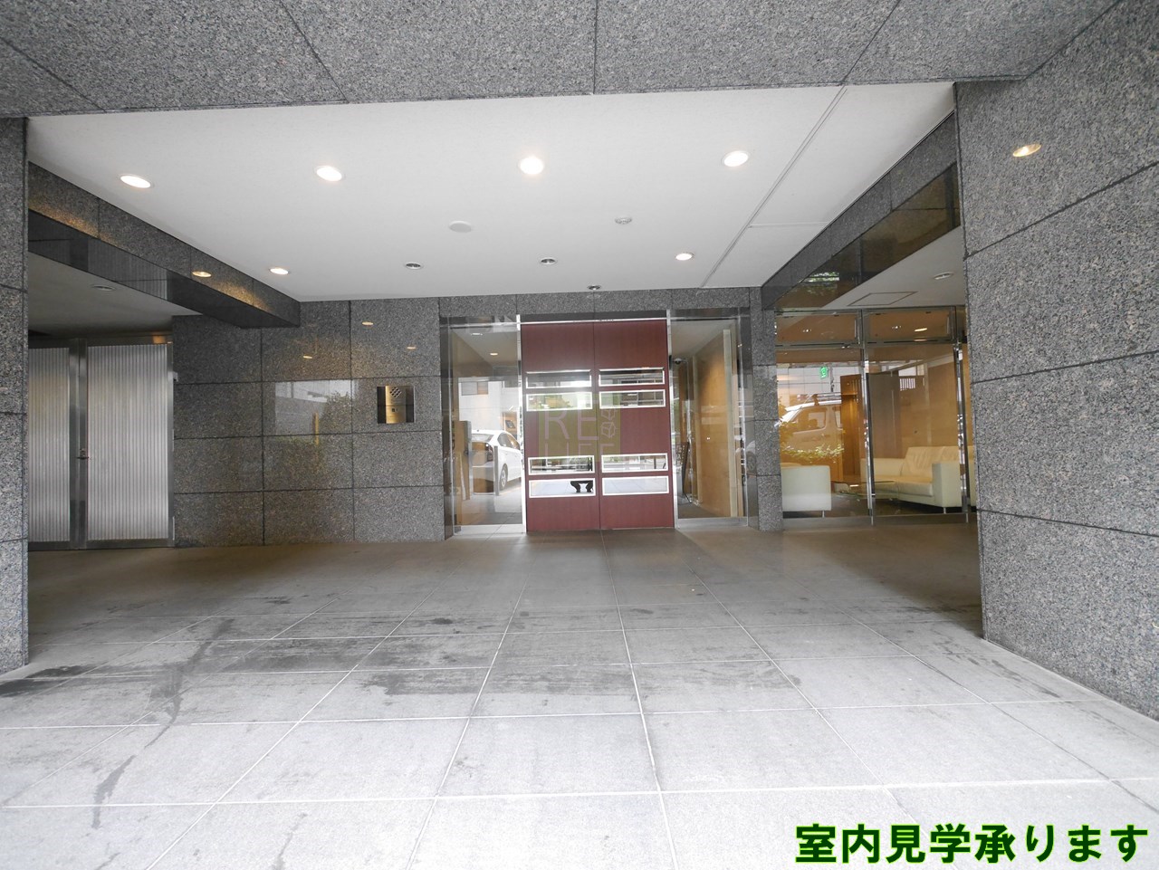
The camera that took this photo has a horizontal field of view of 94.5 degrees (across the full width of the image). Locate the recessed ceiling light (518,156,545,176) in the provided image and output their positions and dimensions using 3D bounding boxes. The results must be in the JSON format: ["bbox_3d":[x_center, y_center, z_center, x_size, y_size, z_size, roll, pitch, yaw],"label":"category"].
[{"bbox_3d":[-0.280,-1.589,3.148,0.150,0.040,0.150,-2,-1,0],"label":"recessed ceiling light"}]

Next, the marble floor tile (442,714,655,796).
[{"bbox_3d":[-0.084,0.989,1.667,0.604,0.020,0.431,-2,-1,0],"label":"marble floor tile"}]

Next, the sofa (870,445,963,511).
[{"bbox_3d":[4.679,0.577,7.169,0.850,0.806,1.832,-2,-1,0],"label":"sofa"}]

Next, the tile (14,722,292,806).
[{"bbox_3d":[-1.292,1.024,1.673,0.604,0.020,0.431,-2,-1,0],"label":"tile"}]

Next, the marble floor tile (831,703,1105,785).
[{"bbox_3d":[1.124,0.955,1.660,0.604,0.020,0.431,-2,-1,0],"label":"marble floor tile"}]

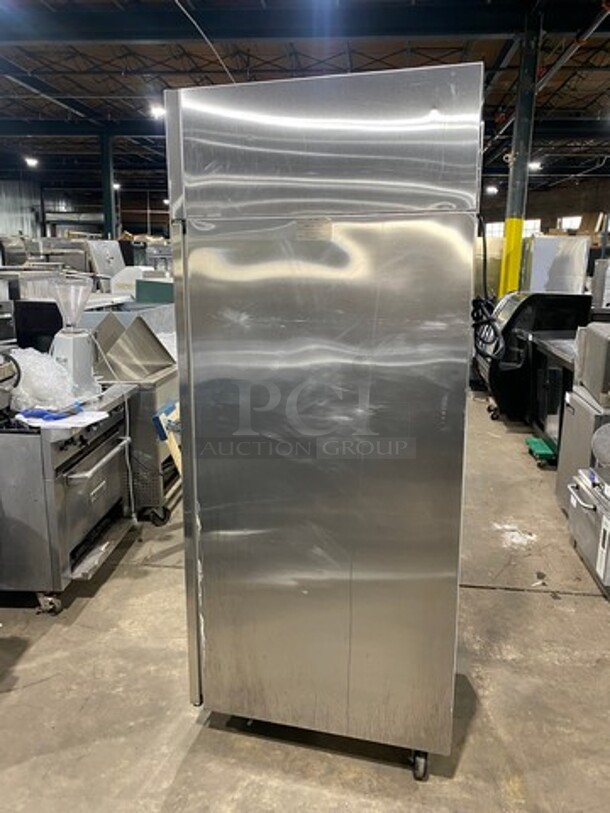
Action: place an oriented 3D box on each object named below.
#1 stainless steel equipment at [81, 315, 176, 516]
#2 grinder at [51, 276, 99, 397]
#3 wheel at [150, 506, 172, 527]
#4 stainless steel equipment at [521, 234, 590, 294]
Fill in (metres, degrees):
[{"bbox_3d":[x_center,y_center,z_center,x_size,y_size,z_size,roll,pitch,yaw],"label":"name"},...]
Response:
[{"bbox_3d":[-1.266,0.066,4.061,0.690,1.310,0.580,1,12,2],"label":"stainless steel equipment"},{"bbox_3d":[-1.236,-0.367,3.260,0.200,0.630,0.240,6,13,24],"label":"grinder"},{"bbox_3d":[-0.917,0.699,3.942,0.130,0.132,0.060,2,12,6],"label":"wheel"},{"bbox_3d":[3.565,-1.368,9.008,0.800,2.100,0.760,1,12,0],"label":"stainless steel equipment"}]

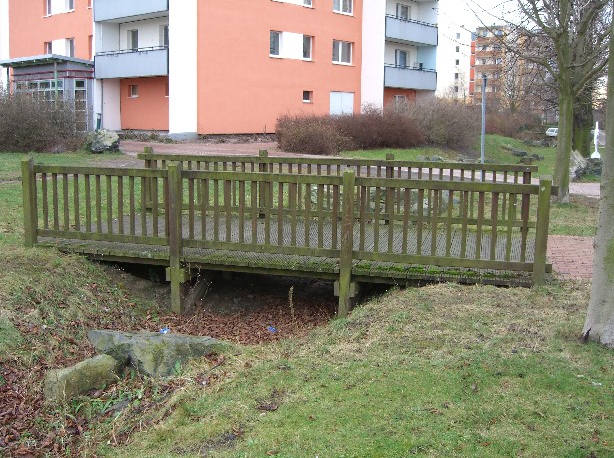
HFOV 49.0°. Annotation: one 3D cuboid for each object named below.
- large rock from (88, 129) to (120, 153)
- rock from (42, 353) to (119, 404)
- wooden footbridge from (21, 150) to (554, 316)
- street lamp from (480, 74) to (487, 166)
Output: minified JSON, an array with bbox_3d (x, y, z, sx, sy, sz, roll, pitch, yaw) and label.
[{"bbox_3d":[-6.795,-2.912,22.500,1.050,0.750,0.900,1,9,0],"label":"large rock"},{"bbox_3d":[-1.858,1.247,5.600,0.580,0.250,0.340,-7,12,-39],"label":"rock"},{"bbox_3d":[-0.149,-0.070,8.665,5.990,1.660,3.140,3,10,15],"label":"wooden footbridge"},{"bbox_3d":[4.514,-2.505,17.112,0.130,2.810,0.130,1,9,0],"label":"street lamp"}]

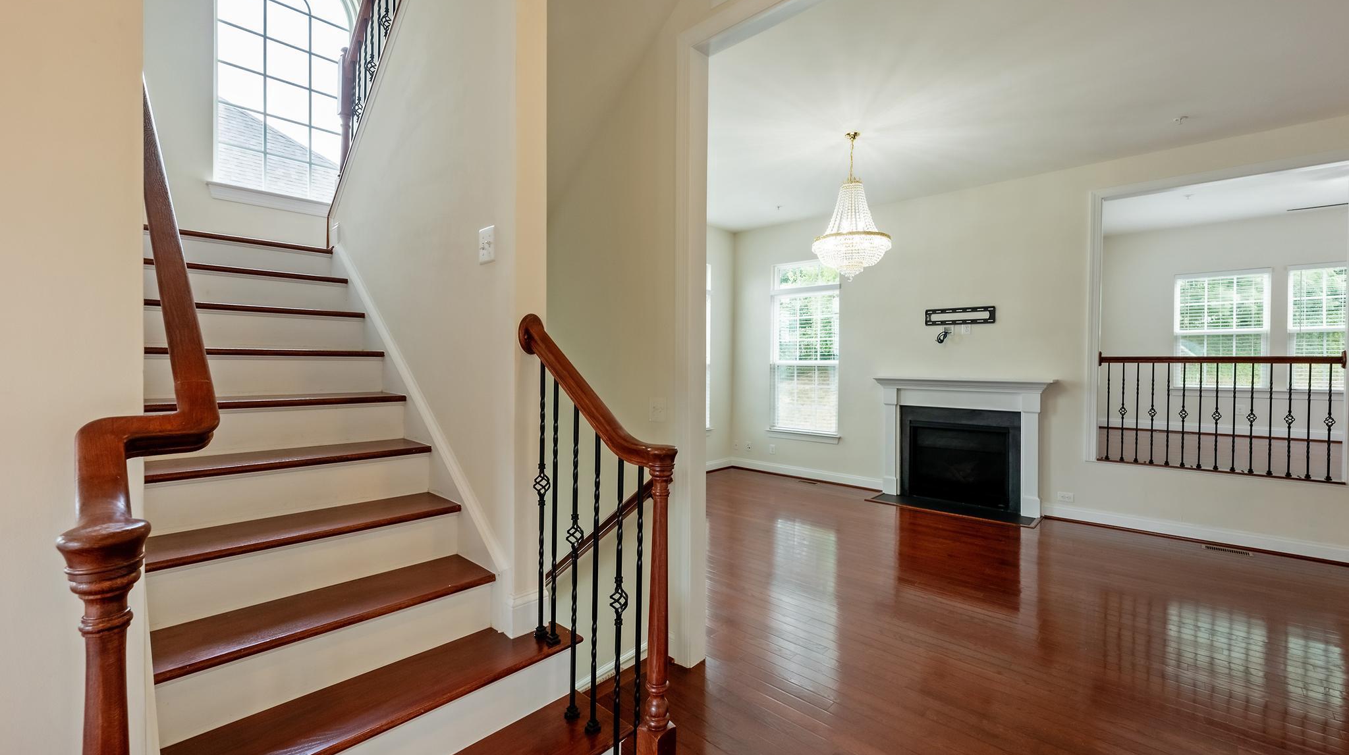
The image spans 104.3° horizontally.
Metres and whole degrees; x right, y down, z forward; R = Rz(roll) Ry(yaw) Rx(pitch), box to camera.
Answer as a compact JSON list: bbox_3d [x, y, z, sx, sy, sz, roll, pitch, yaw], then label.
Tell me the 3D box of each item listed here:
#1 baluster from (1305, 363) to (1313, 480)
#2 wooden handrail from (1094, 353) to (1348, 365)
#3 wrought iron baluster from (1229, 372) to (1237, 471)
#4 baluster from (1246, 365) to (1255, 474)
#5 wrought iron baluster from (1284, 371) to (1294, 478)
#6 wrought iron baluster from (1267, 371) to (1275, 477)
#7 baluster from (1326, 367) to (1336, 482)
[{"bbox_3d":[4.812,0.333,3.976,0.032,0.877,0.032,2,1,42],"label":"baluster"},{"bbox_3d":[4.414,-0.144,4.328,1.400,0.070,0.070,2,1,42],"label":"wooden handrail"},{"bbox_3d":[4.647,0.337,4.358,0.030,0.901,0.030,2,2,43],"label":"wrought iron baluster"},{"bbox_3d":[4.722,0.338,4.289,0.050,0.900,0.050,2,2,43],"label":"baluster"},{"bbox_3d":[4.740,0.333,4.040,0.046,0.877,0.046,2,1,42],"label":"wrought iron baluster"},{"bbox_3d":[4.797,0.340,4.220,0.030,0.900,0.030,2,2,43],"label":"wrought iron baluster"},{"bbox_3d":[4.886,0.338,3.910,0.046,0.877,0.046,2,1,42],"label":"baluster"}]

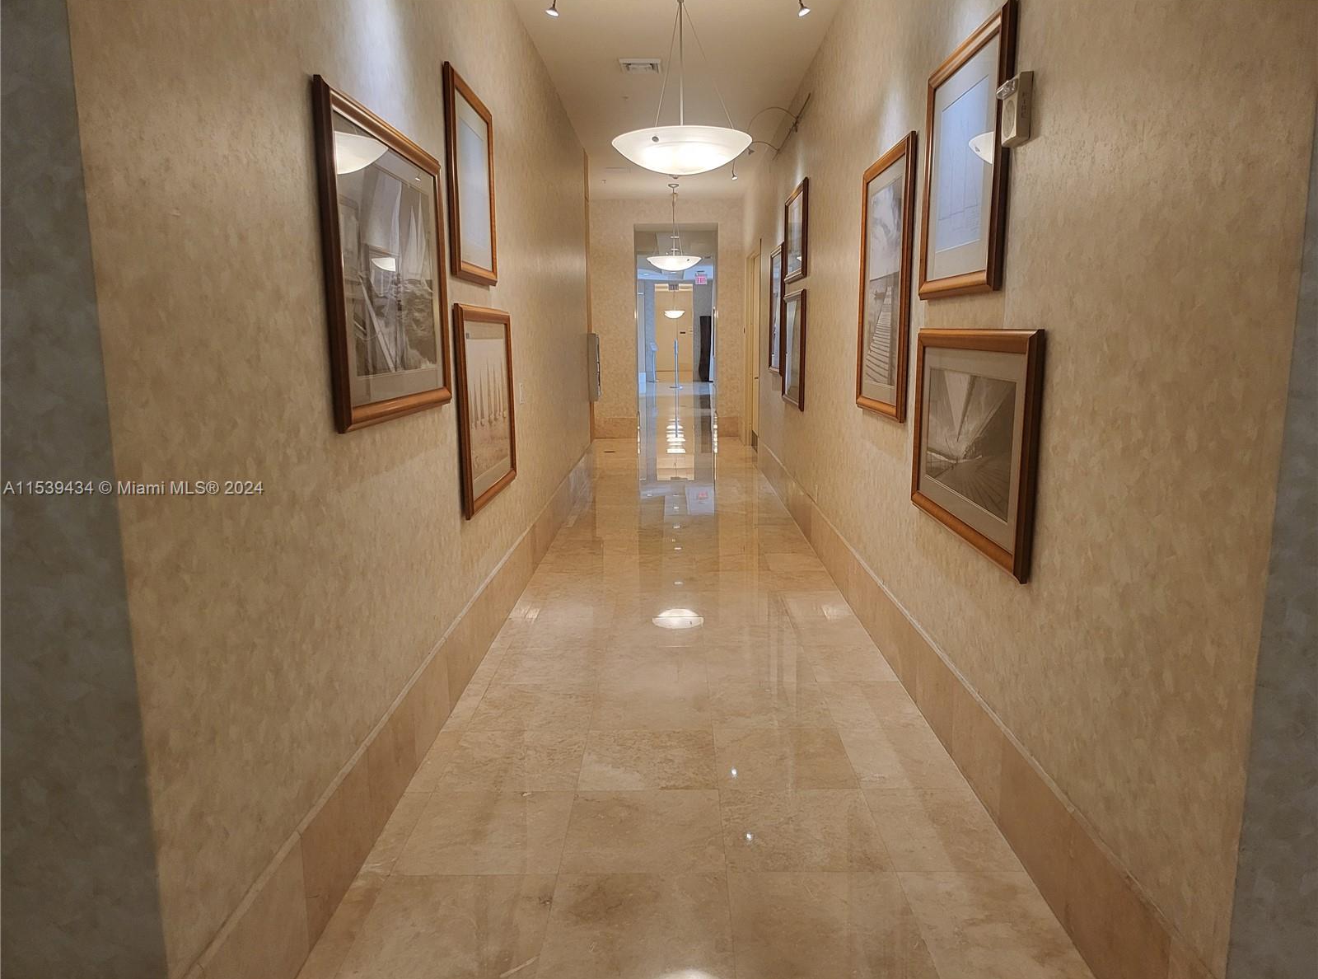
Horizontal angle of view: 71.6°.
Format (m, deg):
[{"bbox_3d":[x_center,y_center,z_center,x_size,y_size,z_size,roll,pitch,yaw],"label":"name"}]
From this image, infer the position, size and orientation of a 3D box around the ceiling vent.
[{"bbox_3d":[-0.124,-2.895,6.260,0.285,0.030,0.305,0,10,1],"label":"ceiling vent"}]

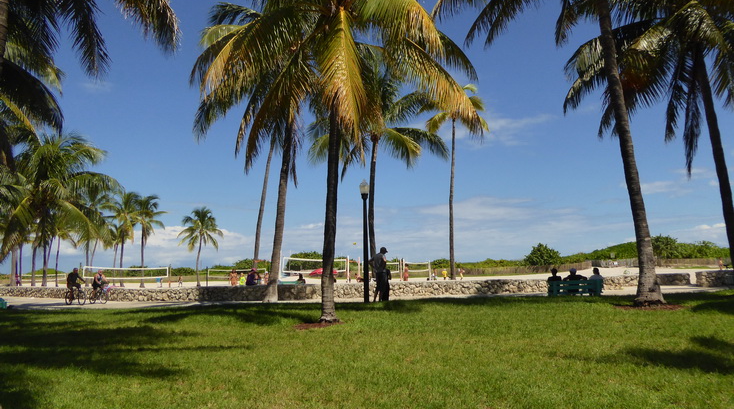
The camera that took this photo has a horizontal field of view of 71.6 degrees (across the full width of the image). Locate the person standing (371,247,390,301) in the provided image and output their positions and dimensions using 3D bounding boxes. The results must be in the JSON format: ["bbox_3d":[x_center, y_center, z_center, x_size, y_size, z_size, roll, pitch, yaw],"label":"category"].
[{"bbox_3d":[0.438,2.313,16.713,0.580,1.780,0.420,-6,-9,37],"label":"person standing"}]

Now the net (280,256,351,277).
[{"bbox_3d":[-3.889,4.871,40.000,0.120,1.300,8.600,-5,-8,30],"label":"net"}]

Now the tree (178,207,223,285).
[{"bbox_3d":[-22.636,5.855,69.654,6.200,10.710,6.200,-1,-7,0],"label":"tree"}]

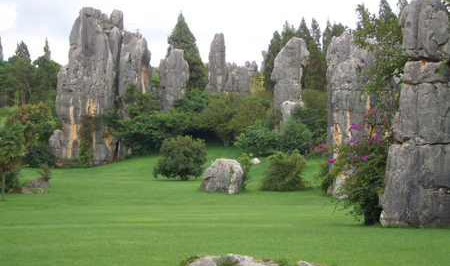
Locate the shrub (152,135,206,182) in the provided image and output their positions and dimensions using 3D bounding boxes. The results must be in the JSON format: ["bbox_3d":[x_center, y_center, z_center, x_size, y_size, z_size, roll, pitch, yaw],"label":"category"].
[{"bbox_3d":[-2.107,1.158,53.000,2.500,2.084,2.500,0,0,0],"label":"shrub"}]

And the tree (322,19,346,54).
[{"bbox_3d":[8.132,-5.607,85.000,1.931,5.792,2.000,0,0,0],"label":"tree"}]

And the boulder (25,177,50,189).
[{"bbox_3d":[-7.044,1.860,43.000,0.977,0.526,0.750,0,0,0],"label":"boulder"}]

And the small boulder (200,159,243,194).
[{"bbox_3d":[-0.101,1.463,38.500,1.446,1.211,1.150,0,0,0],"label":"small boulder"}]

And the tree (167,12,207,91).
[{"bbox_3d":[-3.027,-5.976,90.000,3.302,7.155,3.302,0,0,0],"label":"tree"}]

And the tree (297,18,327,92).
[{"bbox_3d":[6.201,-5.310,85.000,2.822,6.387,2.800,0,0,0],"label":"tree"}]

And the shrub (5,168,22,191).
[{"bbox_3d":[-7.816,1.725,42.000,0.771,0.844,0.732,0,0,0],"label":"shrub"}]

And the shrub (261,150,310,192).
[{"bbox_3d":[2.132,1.345,40.000,1.782,1.468,1.650,0,0,0],"label":"shrub"}]

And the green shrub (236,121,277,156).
[{"bbox_3d":[1.874,0.317,66.000,2.652,2.076,2.520,0,0,0],"label":"green shrub"}]

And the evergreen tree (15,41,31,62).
[{"bbox_3d":[-18.576,-5.779,105.000,1.651,5.412,1.651,0,0,0],"label":"evergreen tree"}]

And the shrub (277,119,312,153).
[{"bbox_3d":[4.068,0.205,67.000,2.107,2.107,2.002,0,0,0],"label":"shrub"}]

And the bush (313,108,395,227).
[{"bbox_3d":[2.863,0.724,25.500,1.827,2.629,1.800,0,0,0],"label":"bush"}]

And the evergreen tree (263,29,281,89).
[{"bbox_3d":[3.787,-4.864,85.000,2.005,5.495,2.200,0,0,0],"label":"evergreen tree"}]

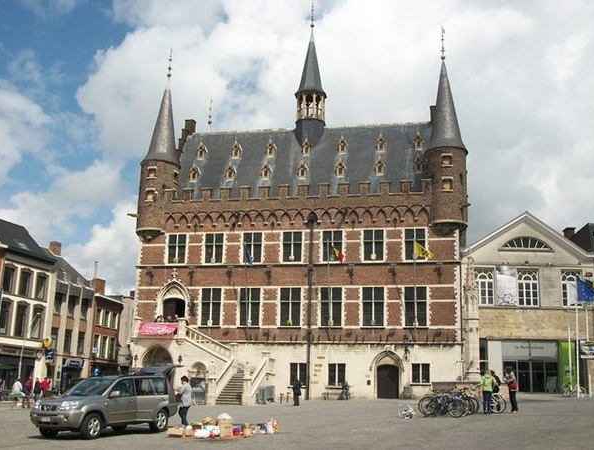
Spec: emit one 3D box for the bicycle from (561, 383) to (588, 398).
[{"bbox_3d":[18.621,11.061,46.606,1.720,1.050,0.550,-1,-12,9],"label":"bicycle"}]

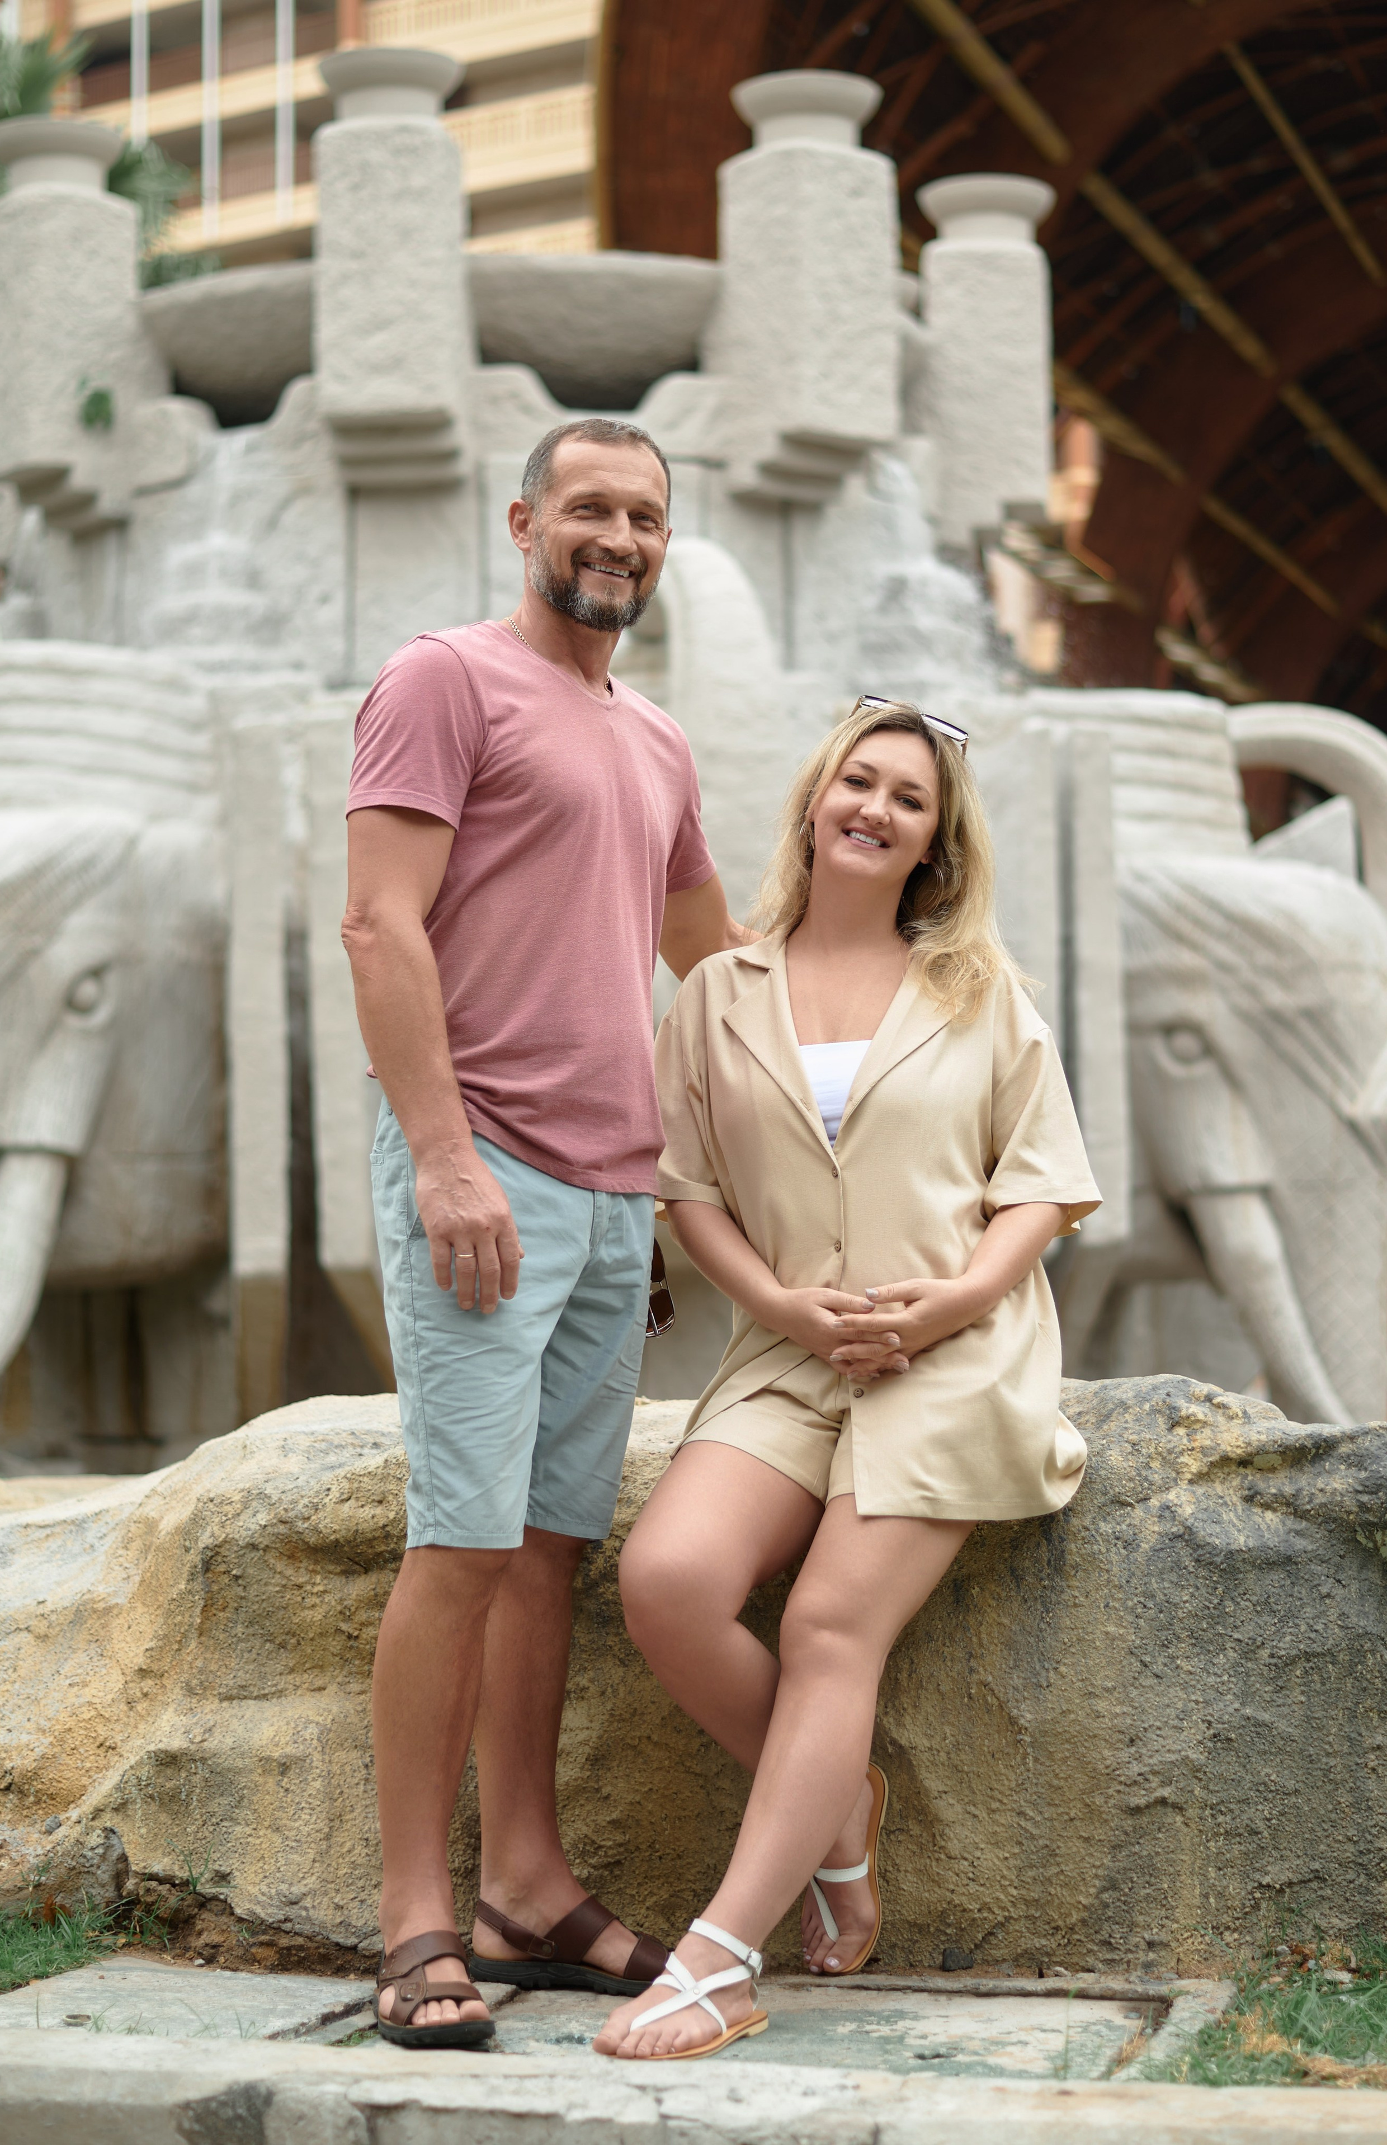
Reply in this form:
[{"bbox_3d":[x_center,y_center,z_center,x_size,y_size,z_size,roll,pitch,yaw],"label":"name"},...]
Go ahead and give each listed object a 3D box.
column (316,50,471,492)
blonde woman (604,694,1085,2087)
[{"bbox_3d":[-1.085,-2.870,10.800,0.530,1.540,0.530,0,1,8],"label":"column"},{"bbox_3d":[0.205,0.325,3.460,0.550,1.530,0.520,0,1,14],"label":"blonde woman"}]

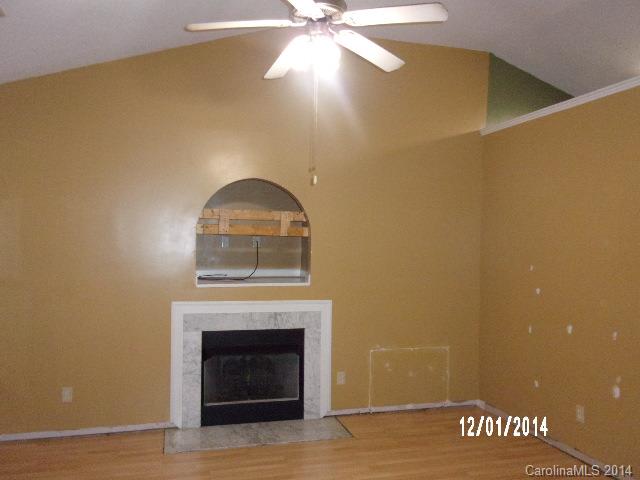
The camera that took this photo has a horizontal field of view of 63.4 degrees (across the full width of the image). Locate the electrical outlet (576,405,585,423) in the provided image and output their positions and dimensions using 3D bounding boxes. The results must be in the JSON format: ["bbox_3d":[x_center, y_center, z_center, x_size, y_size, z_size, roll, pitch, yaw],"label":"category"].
[{"bbox_3d":[1.946,1.300,3.872,0.010,0.116,0.071,1,-1,-17],"label":"electrical outlet"}]

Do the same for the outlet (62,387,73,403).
[{"bbox_3d":[-2.029,1.243,4.157,0.072,0.116,0.010,1,-1,-17],"label":"outlet"}]

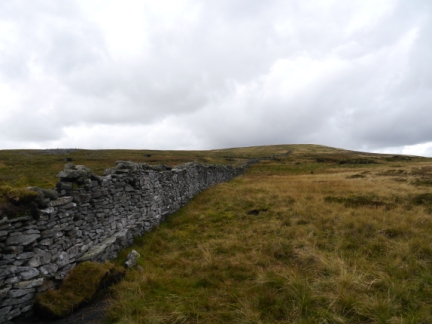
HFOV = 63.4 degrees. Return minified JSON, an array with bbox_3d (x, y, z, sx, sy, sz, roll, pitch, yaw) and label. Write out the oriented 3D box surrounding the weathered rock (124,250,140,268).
[{"bbox_3d":[-1.220,1.420,5.100,0.230,0.240,0.230,0,1,0],"label":"weathered rock"}]

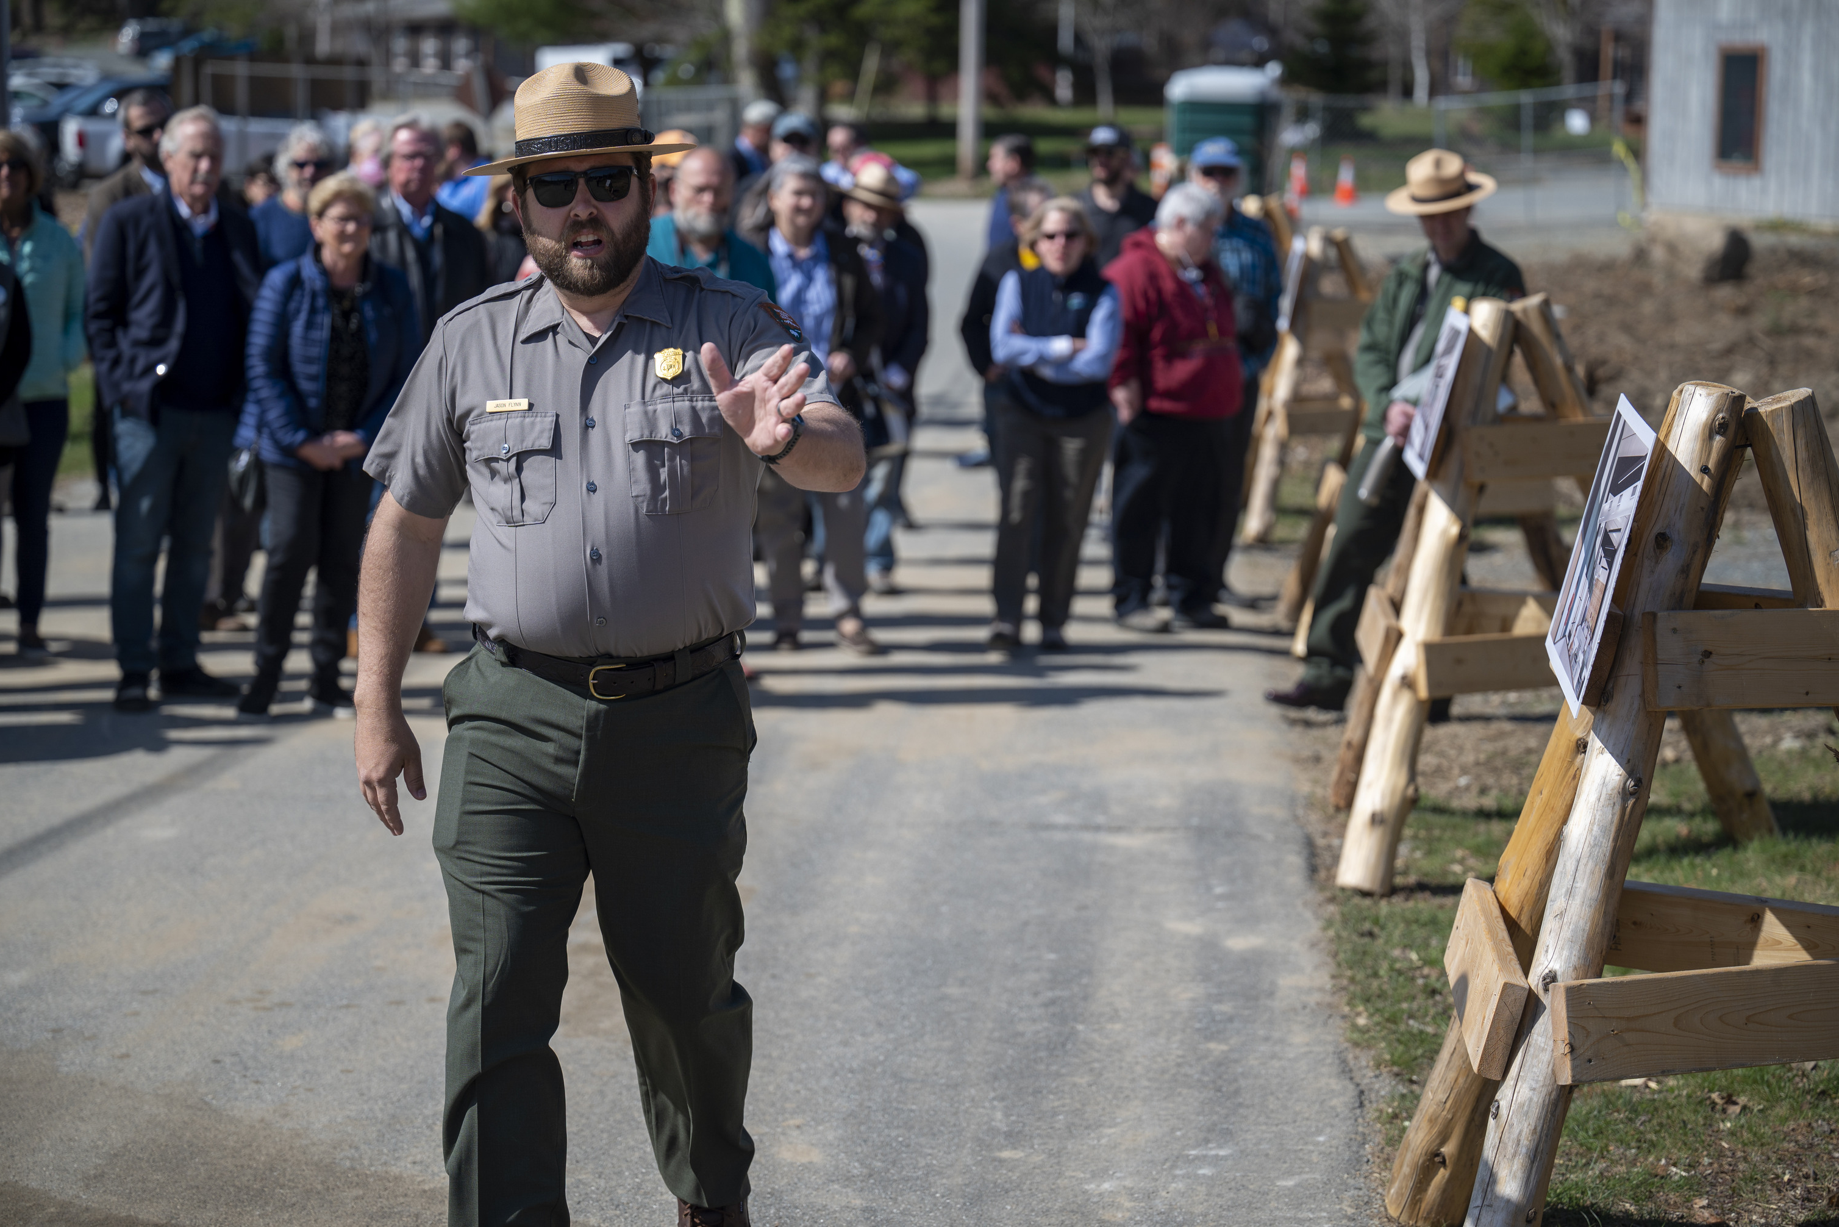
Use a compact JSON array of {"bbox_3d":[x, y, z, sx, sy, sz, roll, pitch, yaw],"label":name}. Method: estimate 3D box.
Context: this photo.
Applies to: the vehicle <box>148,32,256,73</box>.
[{"bbox_3d":[-26.714,-20.853,145.000,1.820,1.550,4.500,7,9,41],"label":"vehicle"}]

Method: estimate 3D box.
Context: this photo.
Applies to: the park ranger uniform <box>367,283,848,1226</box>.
[{"bbox_3d":[-0.447,0.253,5.400,0.660,1.480,0.500,2,7,3],"label":"park ranger uniform"}]

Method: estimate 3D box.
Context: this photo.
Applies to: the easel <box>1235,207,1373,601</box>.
[{"bbox_3d":[1.943,-1.111,17.600,1.060,1.420,1.220,2,7,4],"label":"easel"}]

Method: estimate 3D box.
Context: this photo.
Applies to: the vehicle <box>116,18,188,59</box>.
[{"bbox_3d":[-33.586,-25.109,170.000,1.900,1.750,4.700,6,8,32],"label":"vehicle"}]

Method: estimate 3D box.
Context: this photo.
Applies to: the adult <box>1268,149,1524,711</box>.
[{"bbox_3d":[1.465,-0.557,11.796,0.520,1.710,0.540,-5,10,-43],"label":"adult"}]

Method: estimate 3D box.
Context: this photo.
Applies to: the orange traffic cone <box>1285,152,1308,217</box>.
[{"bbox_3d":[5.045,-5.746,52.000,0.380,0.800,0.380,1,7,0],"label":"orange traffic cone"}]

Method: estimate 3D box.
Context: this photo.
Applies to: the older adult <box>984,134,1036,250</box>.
[{"bbox_3d":[0.469,-1.664,21.095,0.420,1.780,0.500,0,7,-11],"label":"older adult"}]

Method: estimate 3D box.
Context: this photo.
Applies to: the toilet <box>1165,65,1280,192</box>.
[{"bbox_3d":[3.524,-5.172,45.000,1.200,2.300,1.150,3,7,14],"label":"toilet"}]

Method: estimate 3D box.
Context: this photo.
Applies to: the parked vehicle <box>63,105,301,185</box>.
[{"bbox_3d":[-14.328,-9.306,77.000,5.500,1.800,2.000,-2,7,-23],"label":"parked vehicle"}]

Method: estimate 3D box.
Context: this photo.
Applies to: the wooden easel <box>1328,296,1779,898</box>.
[{"bbox_3d":[1.567,-0.108,9.735,1.060,1.420,1.220,2,7,4],"label":"wooden easel"}]

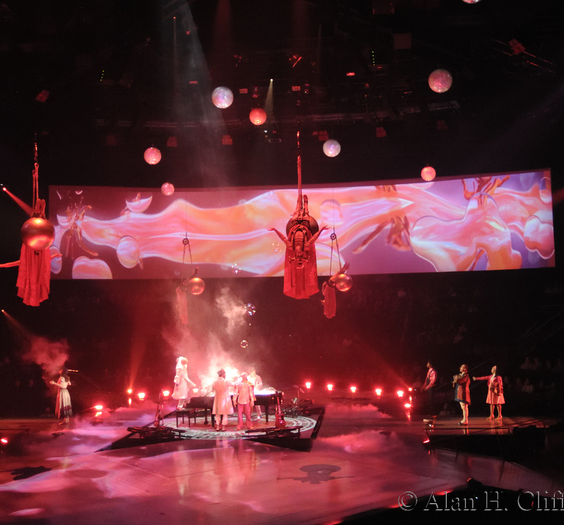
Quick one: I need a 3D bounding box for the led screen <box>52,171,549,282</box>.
[{"bbox_3d":[0.500,-1.529,31.200,21.600,4.150,2.100,-1,-3,4],"label":"led screen"}]

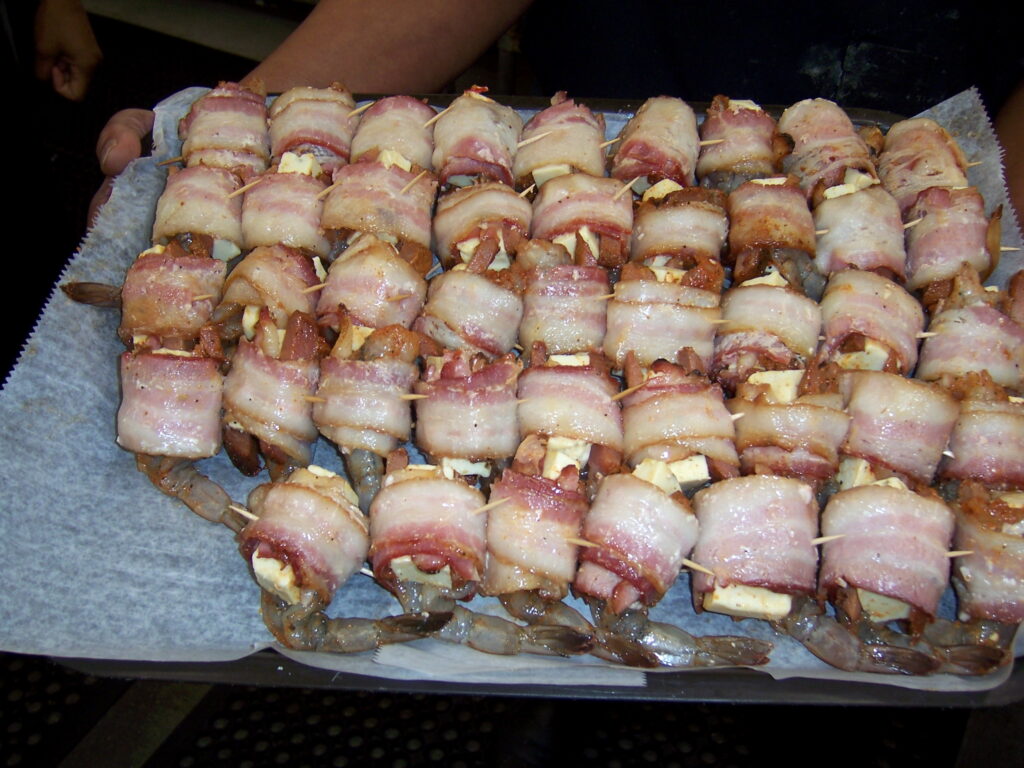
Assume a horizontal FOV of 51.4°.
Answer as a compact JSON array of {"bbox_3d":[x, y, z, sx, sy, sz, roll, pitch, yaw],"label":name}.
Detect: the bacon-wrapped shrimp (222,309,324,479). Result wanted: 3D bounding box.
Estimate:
[{"bbox_3d":[-0.116,0.005,0.517,0.047,0.040,0.068,1,64,-1],"label":"bacon-wrapped shrimp"}]

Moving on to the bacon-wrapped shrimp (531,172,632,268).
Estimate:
[{"bbox_3d":[0.037,-0.082,0.564,0.053,0.040,0.044,1,64,-1],"label":"bacon-wrapped shrimp"}]

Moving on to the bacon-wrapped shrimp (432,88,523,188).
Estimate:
[{"bbox_3d":[-0.018,-0.127,0.562,0.044,0.036,0.045,2,60,0],"label":"bacon-wrapped shrimp"}]

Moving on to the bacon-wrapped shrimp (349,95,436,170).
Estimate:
[{"bbox_3d":[-0.062,-0.124,0.561,0.043,0.035,0.044,2,60,0],"label":"bacon-wrapped shrimp"}]

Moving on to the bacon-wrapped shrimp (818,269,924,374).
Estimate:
[{"bbox_3d":[0.183,-0.028,0.543,0.050,0.040,0.046,6,64,1],"label":"bacon-wrapped shrimp"}]

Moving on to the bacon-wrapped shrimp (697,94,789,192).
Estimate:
[{"bbox_3d":[0.121,-0.125,0.564,0.043,0.035,0.043,-3,60,-2],"label":"bacon-wrapped shrimp"}]

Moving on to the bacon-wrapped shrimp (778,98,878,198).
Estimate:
[{"bbox_3d":[0.165,-0.120,0.561,0.042,0.036,0.046,-9,61,-6],"label":"bacon-wrapped shrimp"}]

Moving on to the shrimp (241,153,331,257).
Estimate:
[{"bbox_3d":[-0.119,-0.091,0.564,0.046,0.040,0.047,-1,64,-3],"label":"shrimp"}]

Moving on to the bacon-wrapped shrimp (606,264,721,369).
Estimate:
[{"bbox_3d":[0.076,-0.029,0.540,0.055,0.040,0.050,1,64,-1],"label":"bacon-wrapped shrimp"}]

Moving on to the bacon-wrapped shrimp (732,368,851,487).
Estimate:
[{"bbox_3d":[0.123,0.020,0.479,0.050,0.037,0.047,2,60,0],"label":"bacon-wrapped shrimp"}]

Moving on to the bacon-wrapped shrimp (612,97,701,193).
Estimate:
[{"bbox_3d":[0.078,-0.128,0.588,0.046,0.040,0.043,9,64,2],"label":"bacon-wrapped shrimp"}]

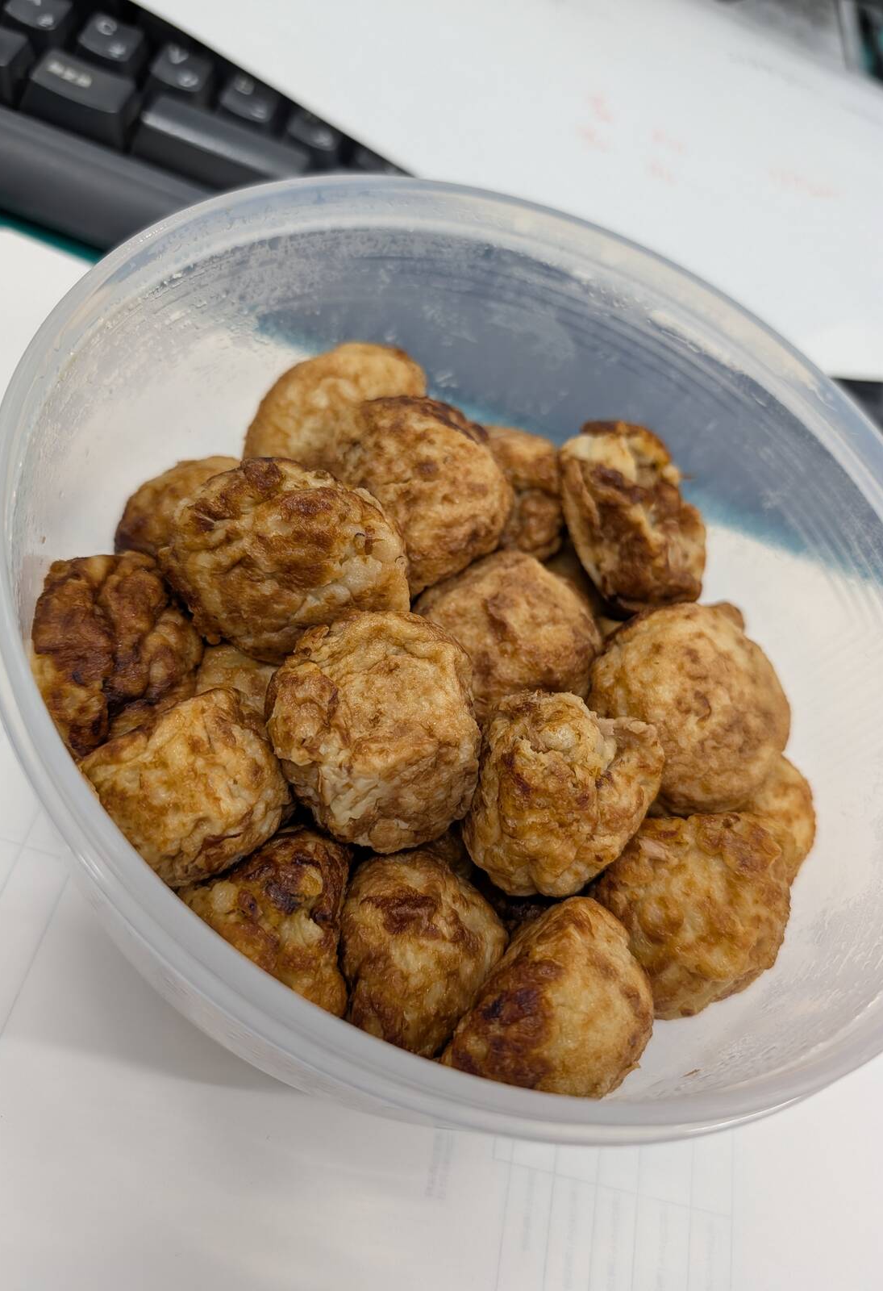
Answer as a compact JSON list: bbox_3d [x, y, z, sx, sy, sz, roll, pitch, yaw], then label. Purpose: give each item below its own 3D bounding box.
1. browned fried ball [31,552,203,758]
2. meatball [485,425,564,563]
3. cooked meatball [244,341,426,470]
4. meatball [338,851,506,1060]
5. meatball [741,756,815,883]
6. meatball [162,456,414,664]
[{"bbox_3d":[-0.056,0.002,0.154,0.033,0.034,0.035,9,59,-16],"label":"browned fried ball"},{"bbox_3d":[0.014,-0.030,0.177,0.031,0.030,0.031,0,60,-21],"label":"meatball"},{"bbox_3d":[-0.020,-0.042,0.169,0.035,0.031,0.032,0,60,-21],"label":"cooked meatball"},{"bbox_3d":[-0.003,0.051,0.143,0.029,0.031,0.034,0,60,-21],"label":"meatball"},{"bbox_3d":[0.057,0.035,0.181,0.036,0.034,0.036,0,62,-20],"label":"meatball"},{"bbox_3d":[-0.026,-0.014,0.149,0.040,0.034,0.035,36,55,2],"label":"meatball"}]

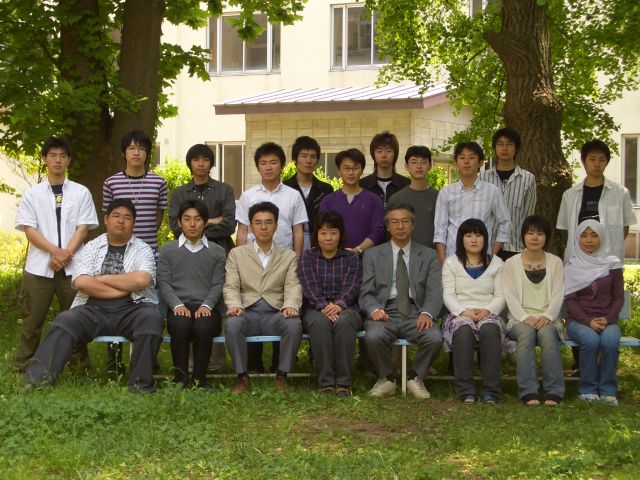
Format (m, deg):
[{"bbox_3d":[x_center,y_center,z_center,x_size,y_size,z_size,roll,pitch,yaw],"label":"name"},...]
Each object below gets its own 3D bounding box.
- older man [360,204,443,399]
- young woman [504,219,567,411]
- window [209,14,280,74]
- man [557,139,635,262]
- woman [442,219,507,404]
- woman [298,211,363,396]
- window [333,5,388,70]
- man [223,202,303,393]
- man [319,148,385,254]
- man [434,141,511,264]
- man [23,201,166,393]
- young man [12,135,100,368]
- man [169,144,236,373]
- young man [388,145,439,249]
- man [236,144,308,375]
[{"bbox_3d":[0.566,0.398,9.505,0.580,1.285,0.850,0,2,3],"label":"older man"},{"bbox_3d":[1.398,0.436,8.957,0.430,1.190,0.720,0,3,3],"label":"young woman"},{"bbox_3d":[-2.000,-5.157,36.000,2.250,1.630,0.200,1,2,27],"label":"window"},{"bbox_3d":[2.045,0.137,10.136,0.570,1.769,0.340,0,2,9],"label":"man"},{"bbox_3d":[1.014,0.445,8.977,0.440,1.170,0.720,0,3,3],"label":"woman"},{"bbox_3d":[0.073,0.418,9.544,0.470,1.241,0.780,0,2,1],"label":"woman"},{"bbox_3d":[1.245,-4.878,32.700,2.200,1.620,0.150,2,4,31],"label":"window"},{"bbox_3d":[-0.403,0.387,9.582,0.550,1.296,0.800,0,2,0],"label":"man"},{"bbox_3d":[0.237,0.162,10.281,0.500,1.697,0.400,0,2,-2],"label":"man"},{"bbox_3d":[1.138,0.137,10.209,0.550,1.758,0.340,0,2,3],"label":"man"},{"bbox_3d":[-1.595,0.368,9.678,0.960,1.320,0.950,0,2,5],"label":"man"},{"bbox_3d":[-1.915,0.117,9.941,0.600,1.720,0.400,0,3,-7],"label":"young man"},{"bbox_3d":[-0.854,0.142,9.942,0.500,1.670,0.370,0,3,-3],"label":"man"},{"bbox_3d":[0.722,0.151,10.242,0.480,1.724,0.320,0,2,2],"label":"young man"},{"bbox_3d":[-0.370,0.136,10.330,0.530,1.742,0.330,0,2,-2],"label":"man"}]

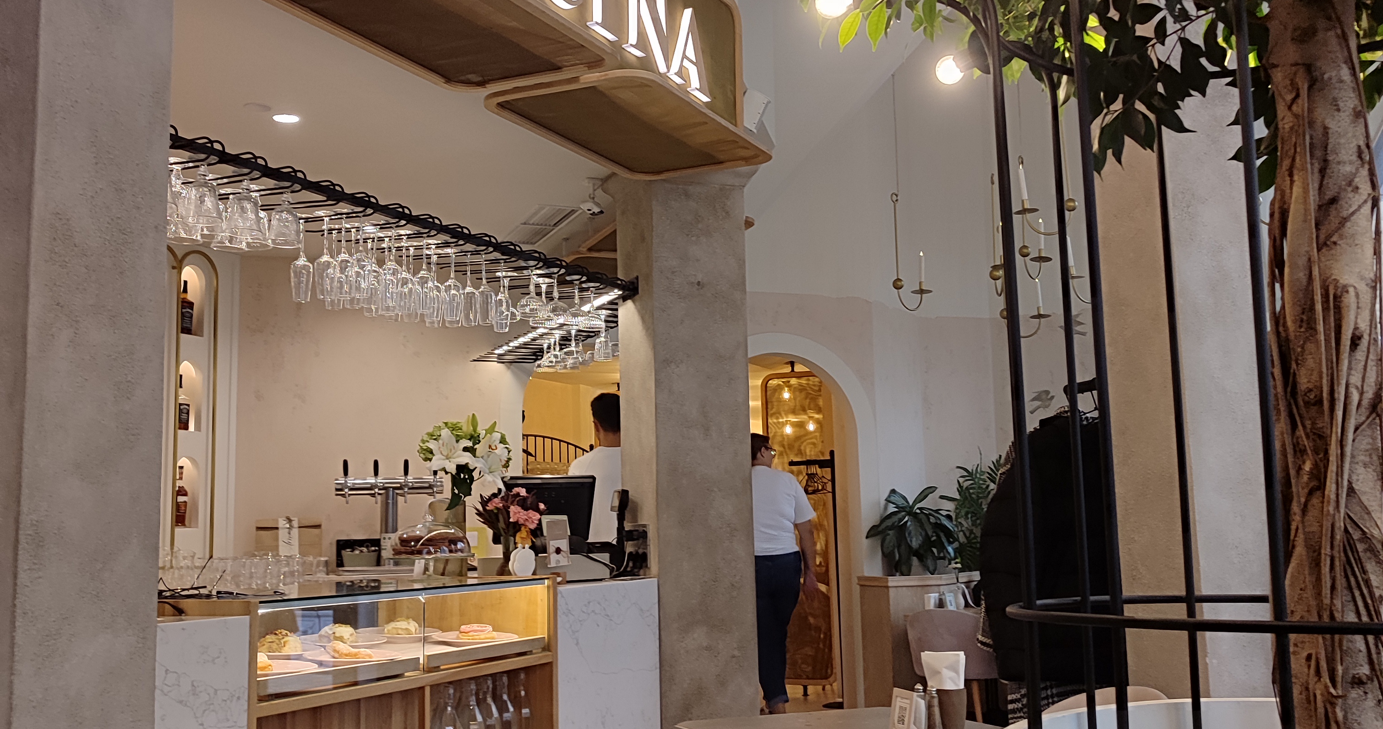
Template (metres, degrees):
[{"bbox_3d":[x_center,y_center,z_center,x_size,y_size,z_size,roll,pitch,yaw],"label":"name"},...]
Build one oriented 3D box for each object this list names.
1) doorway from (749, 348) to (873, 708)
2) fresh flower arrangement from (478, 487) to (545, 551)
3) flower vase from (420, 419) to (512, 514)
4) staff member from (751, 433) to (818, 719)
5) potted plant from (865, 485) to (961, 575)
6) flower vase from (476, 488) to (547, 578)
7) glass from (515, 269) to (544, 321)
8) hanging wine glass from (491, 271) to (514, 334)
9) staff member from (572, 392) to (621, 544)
[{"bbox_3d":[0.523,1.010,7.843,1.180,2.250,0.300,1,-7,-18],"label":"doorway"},{"bbox_3d":[-0.639,0.547,4.728,0.235,0.225,0.220,0,-7,-8],"label":"fresh flower arrangement"},{"bbox_3d":[-0.850,0.372,4.988,0.340,0.340,0.310,0,-7,-10],"label":"flower vase"},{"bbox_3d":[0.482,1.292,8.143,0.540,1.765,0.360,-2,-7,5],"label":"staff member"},{"bbox_3d":[1.260,0.952,7.588,0.520,0.510,0.480,-2,-7,9],"label":"potted plant"},{"bbox_3d":[-0.639,0.606,4.728,0.235,0.340,0.220,0,-7,-8],"label":"flower vase"},{"bbox_3d":[-0.572,-0.240,4.720,0.094,0.182,0.094,-1,-7,0],"label":"glass"},{"bbox_3d":[-0.672,-0.216,4.726,0.070,0.216,0.070,0,-7,-8],"label":"hanging wine glass"},{"bbox_3d":[-0.355,1.030,6.030,0.500,1.807,0.320,0,-7,-10],"label":"staff member"}]

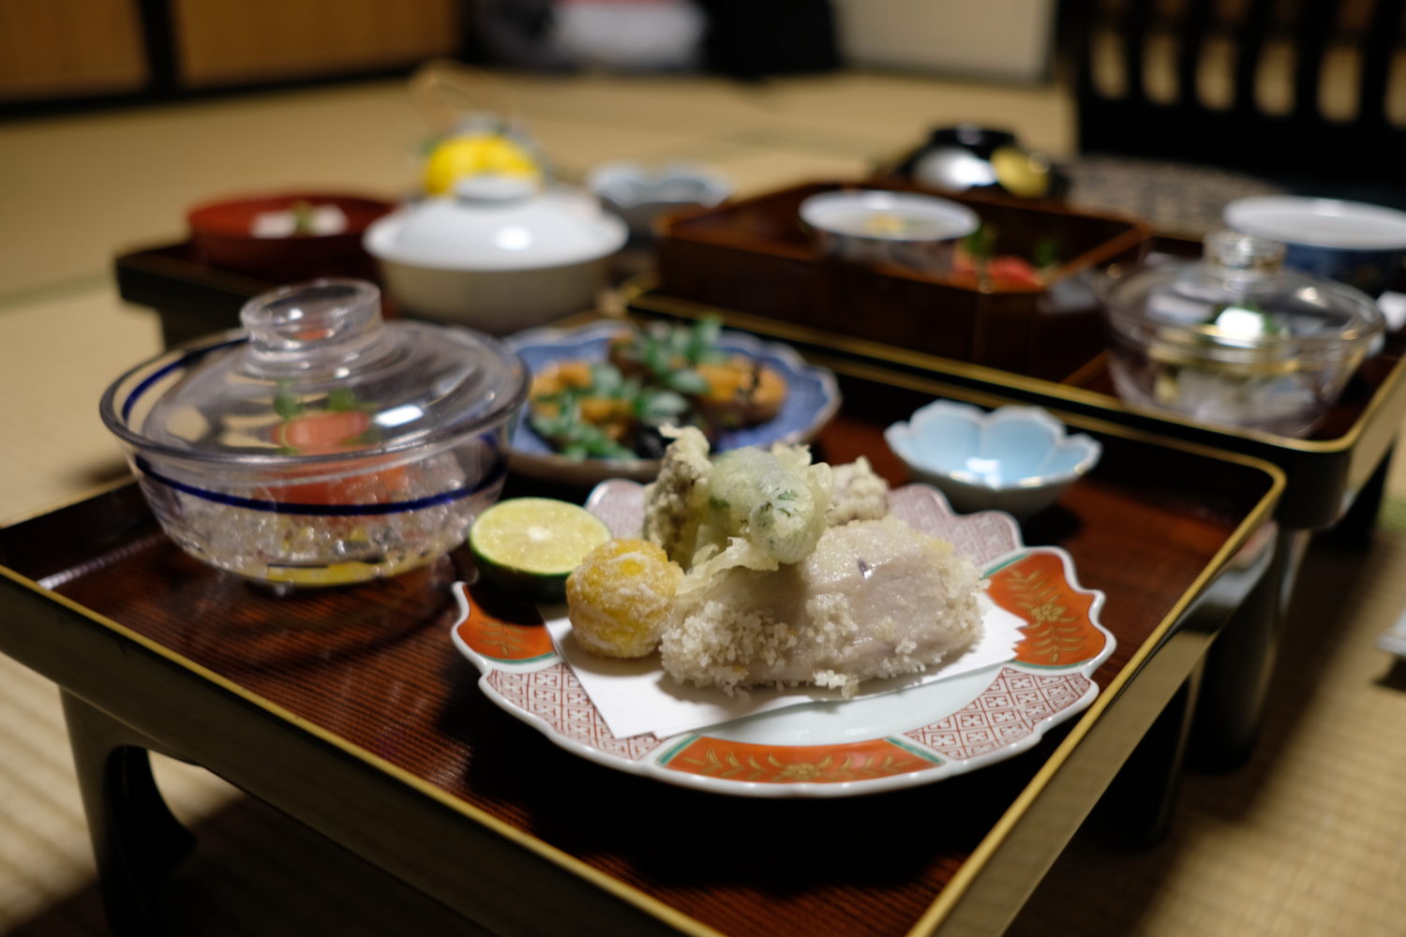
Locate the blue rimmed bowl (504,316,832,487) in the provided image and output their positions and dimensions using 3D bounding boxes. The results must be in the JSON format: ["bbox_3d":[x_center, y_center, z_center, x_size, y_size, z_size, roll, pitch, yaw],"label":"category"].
[{"bbox_3d":[-0.031,-0.024,0.633,0.180,0.033,0.180,0,24,0],"label":"blue rimmed bowl"}]

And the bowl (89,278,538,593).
[{"bbox_3d":[-0.148,-0.021,0.542,0.163,0.098,0.163,0,24,0],"label":"bowl"}]

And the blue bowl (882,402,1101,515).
[{"bbox_3d":[0.119,0.002,0.572,0.091,0.036,0.091,0,24,0],"label":"blue bowl"}]

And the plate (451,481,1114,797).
[{"bbox_3d":[0.025,0.056,0.455,0.213,0.030,0.213,0,24,0],"label":"plate"}]

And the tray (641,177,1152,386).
[{"bbox_3d":[0.118,-0.110,0.796,0.234,0.061,0.196,16,28,32],"label":"tray"}]

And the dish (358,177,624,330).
[{"bbox_3d":[-0.117,-0.121,0.788,0.149,0.084,0.149,0,24,0],"label":"dish"}]

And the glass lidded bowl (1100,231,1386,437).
[{"bbox_3d":[0.255,-0.066,0.660,0.130,0.091,0.130,0,24,0],"label":"glass lidded bowl"}]

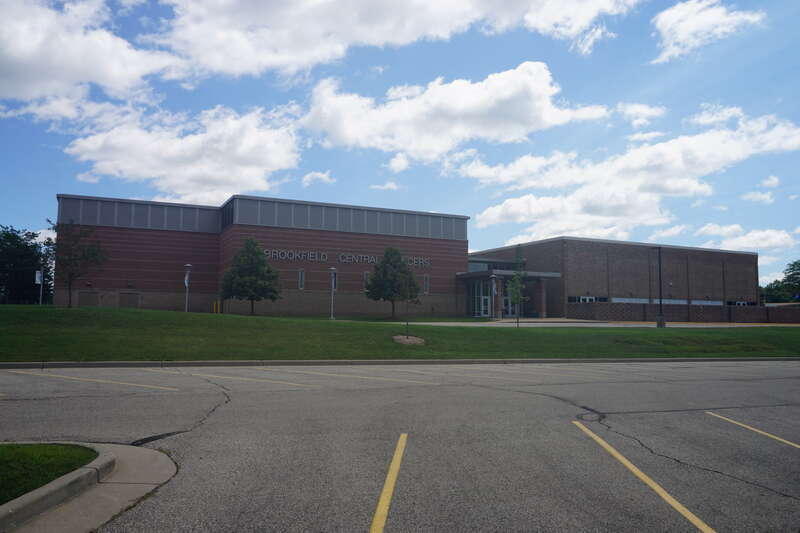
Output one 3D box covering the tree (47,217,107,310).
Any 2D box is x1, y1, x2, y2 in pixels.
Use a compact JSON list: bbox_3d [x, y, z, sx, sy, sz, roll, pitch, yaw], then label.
[{"bbox_3d":[-19.699,-0.122,38.000,3.400,5.350,3.300,2,-4,-27],"label":"tree"}]

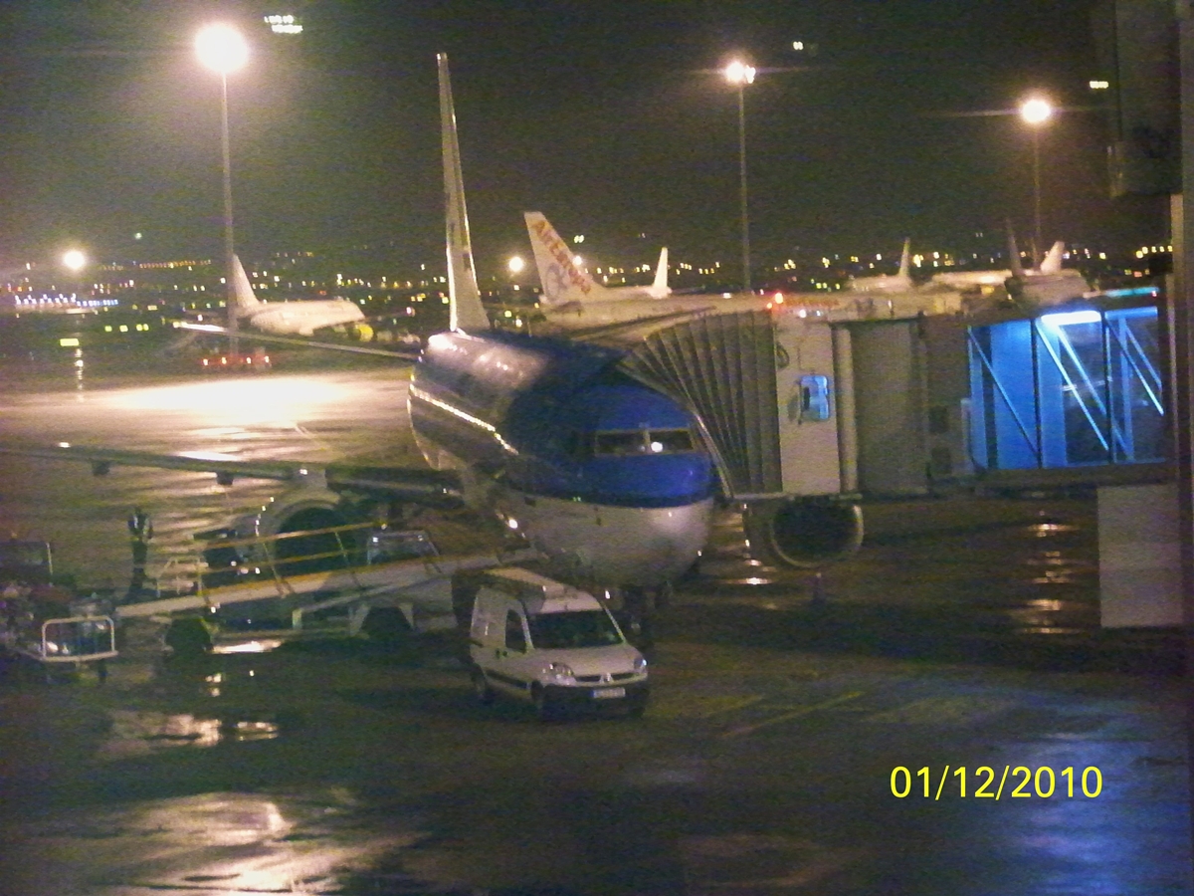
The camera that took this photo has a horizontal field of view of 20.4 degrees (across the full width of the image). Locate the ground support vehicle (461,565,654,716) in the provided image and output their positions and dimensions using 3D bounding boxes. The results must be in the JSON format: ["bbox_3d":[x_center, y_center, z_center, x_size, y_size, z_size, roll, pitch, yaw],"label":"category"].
[{"bbox_3d":[-0.656,3.086,51.434,1.700,1.860,4.050,-3,3,-21],"label":"ground support vehicle"}]

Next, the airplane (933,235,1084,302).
[{"bbox_3d":[86.650,-39.566,699.057,35.000,12.000,34.000,-2,3,-6],"label":"airplane"}]

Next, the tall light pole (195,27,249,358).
[{"bbox_3d":[-35.811,-24.341,322.094,2.900,30.600,2.900,-2,3,0],"label":"tall light pole"}]

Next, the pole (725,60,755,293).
[{"bbox_3d":[16.742,-29.008,379.029,2.800,30.000,2.800,-2,3,0],"label":"pole"}]

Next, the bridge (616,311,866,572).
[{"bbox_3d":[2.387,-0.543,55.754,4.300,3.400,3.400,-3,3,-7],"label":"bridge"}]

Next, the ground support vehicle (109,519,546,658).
[{"bbox_3d":[-4.886,2.571,60.111,7.600,2.360,2.100,-3,3,-7],"label":"ground support vehicle"}]

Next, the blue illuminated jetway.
[{"bbox_3d":[8.417,-0.829,53.154,4.200,2.800,2.500,0,4,40],"label":"blue illuminated jetway"}]

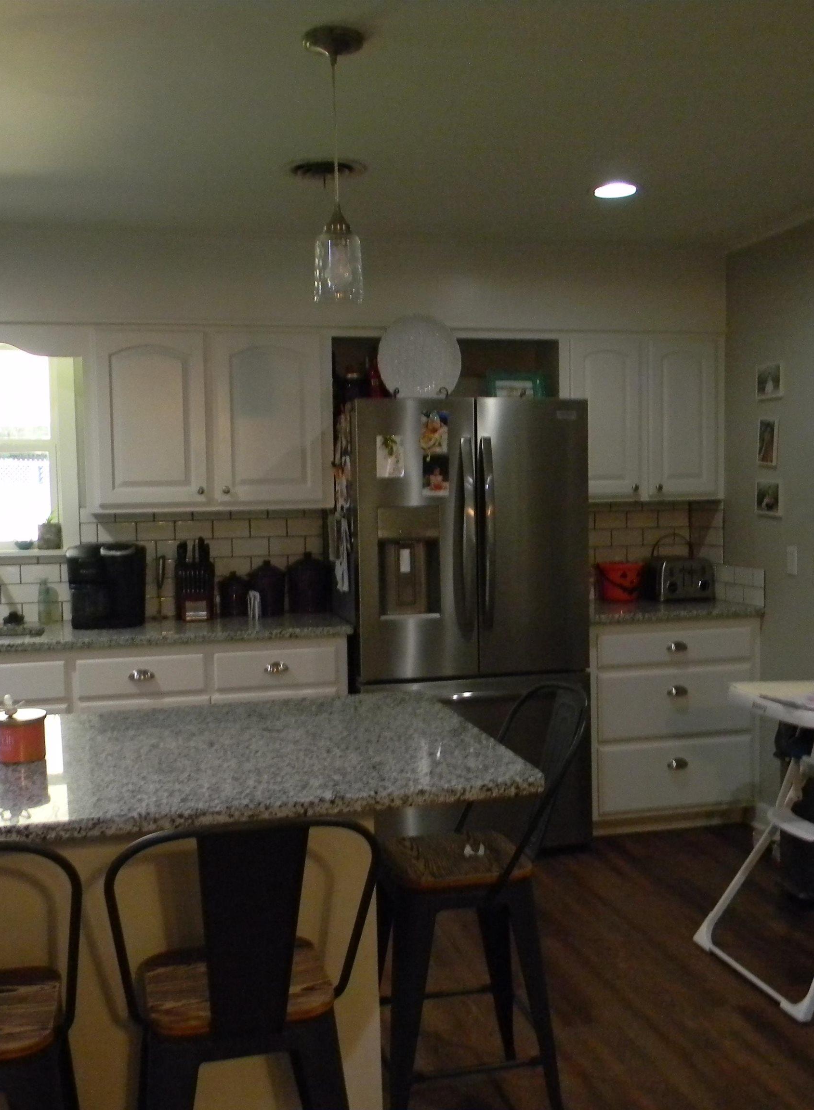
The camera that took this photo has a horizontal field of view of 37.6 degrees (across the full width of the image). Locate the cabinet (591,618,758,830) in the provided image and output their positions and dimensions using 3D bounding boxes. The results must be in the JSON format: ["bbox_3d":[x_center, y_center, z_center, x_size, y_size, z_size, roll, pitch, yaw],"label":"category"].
[{"bbox_3d":[1.024,0.684,5.159,0.728,0.883,0.620,-2,4,-13],"label":"cabinet"}]

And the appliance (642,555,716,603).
[{"bbox_3d":[1.203,0.095,5.351,0.257,0.195,0.245,-2,4,-13],"label":"appliance"}]

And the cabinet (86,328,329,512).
[{"bbox_3d":[-0.788,-0.532,4.784,0.950,0.707,0.345,-2,3,-13],"label":"cabinet"}]

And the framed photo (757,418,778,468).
[{"bbox_3d":[1.450,-0.455,4.794,0.017,0.186,0.136,-2,4,-13],"label":"framed photo"}]

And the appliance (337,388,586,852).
[{"bbox_3d":[0.192,0.275,4.845,0.912,1.763,0.735,-2,4,-13],"label":"appliance"}]

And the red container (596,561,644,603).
[{"bbox_3d":[0.945,0.119,5.288,0.204,0.164,0.204,-1,4,0],"label":"red container"}]

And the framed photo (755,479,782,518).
[{"bbox_3d":[1.447,-0.230,4.776,0.016,0.139,0.183,-2,3,-13],"label":"framed photo"}]

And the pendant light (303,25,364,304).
[{"bbox_3d":[-0.157,-0.857,2.658,0.130,0.580,0.130,-2,4,-13],"label":"pendant light"}]

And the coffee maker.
[{"bbox_3d":[-1.172,0.114,4.698,0.287,0.323,0.300,-2,3,-13],"label":"coffee maker"}]

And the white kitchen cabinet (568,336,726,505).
[{"bbox_3d":[0.968,-0.594,5.224,0.746,0.712,0.325,-2,4,-13],"label":"white kitchen cabinet"}]

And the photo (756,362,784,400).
[{"bbox_3d":[1.439,-0.688,4.744,0.016,0.138,0.183,-2,3,-13],"label":"photo"}]

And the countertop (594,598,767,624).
[{"bbox_3d":[1.005,0.229,5.090,0.761,0.035,0.652,-2,3,-13],"label":"countertop"}]

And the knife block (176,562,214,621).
[{"bbox_3d":[-0.860,0.132,4.843,0.150,0.242,0.180,-2,4,-13],"label":"knife block"}]

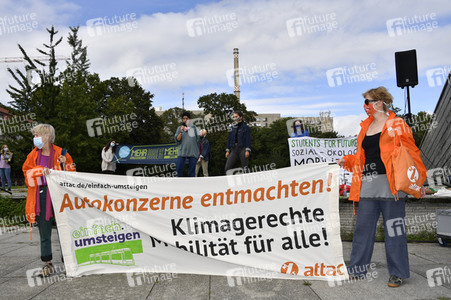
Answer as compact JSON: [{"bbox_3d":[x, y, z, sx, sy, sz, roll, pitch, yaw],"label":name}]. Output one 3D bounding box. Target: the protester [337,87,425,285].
[{"bbox_3d":[1.454,0.300,3.246,0.720,1.790,0.540,-5,-8,43],"label":"protester"}]

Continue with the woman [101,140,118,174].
[{"bbox_3d":[-3.675,0.521,11.200,0.520,1.630,0.360,1,-5,-26],"label":"woman"}]

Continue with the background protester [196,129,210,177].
[{"bbox_3d":[-0.547,0.277,8.915,0.480,1.630,0.380,-4,-7,37],"label":"background protester"}]

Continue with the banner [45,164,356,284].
[{"bbox_3d":[-0.315,0.648,3.263,2.760,1.060,0.200,0,-6,5],"label":"banner"}]

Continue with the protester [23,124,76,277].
[{"bbox_3d":[-1.774,0.460,3.552,0.560,1.530,0.440,1,-6,-7],"label":"protester"}]

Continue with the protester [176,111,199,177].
[{"bbox_3d":[-0.767,0.068,7.127,0.520,1.700,0.400,-1,-6,7],"label":"protester"}]

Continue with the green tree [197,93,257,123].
[{"bbox_3d":[0.109,-0.930,38.269,6.800,11.000,6.800,0,-6,0],"label":"green tree"}]

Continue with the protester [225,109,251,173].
[{"bbox_3d":[0.241,0.064,7.027,0.530,1.690,0.420,-1,-6,14],"label":"protester"}]

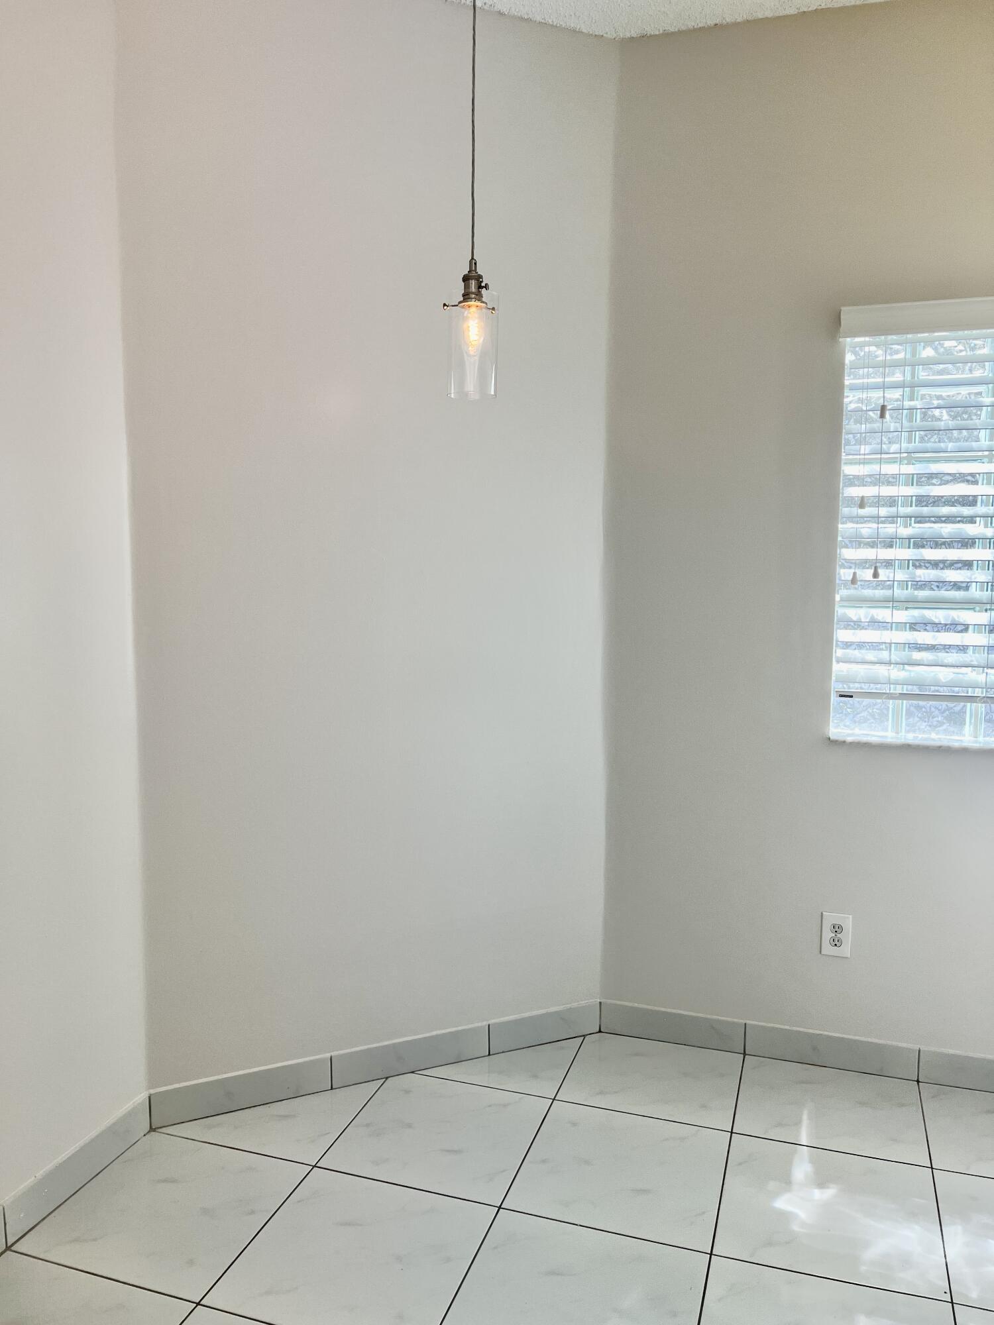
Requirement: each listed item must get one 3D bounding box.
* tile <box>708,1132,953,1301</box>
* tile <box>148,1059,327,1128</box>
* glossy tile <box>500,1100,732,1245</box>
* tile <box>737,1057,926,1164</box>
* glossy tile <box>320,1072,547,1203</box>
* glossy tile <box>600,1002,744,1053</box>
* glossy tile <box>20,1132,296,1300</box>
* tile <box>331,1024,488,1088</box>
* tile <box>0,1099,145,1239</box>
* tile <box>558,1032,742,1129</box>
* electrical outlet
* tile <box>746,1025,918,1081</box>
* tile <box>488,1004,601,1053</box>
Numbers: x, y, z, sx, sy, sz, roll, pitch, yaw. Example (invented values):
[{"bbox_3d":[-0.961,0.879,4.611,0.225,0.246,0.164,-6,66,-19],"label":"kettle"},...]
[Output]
[{"bbox_3d":[0.730,1.206,2.193,0.453,0.011,0.453,2,6,18],"label":"tile"},{"bbox_3d":[-0.652,1.106,2.575,0.455,0.097,0.011,-3,7,-25],"label":"tile"},{"bbox_3d":[0.299,1.200,2.357,0.457,0.009,0.457,2,6,18],"label":"glossy tile"},{"bbox_3d":[0.866,1.163,2.600,0.453,0.011,0.400,2,6,18],"label":"tile"},{"bbox_3d":[-0.138,1.172,2.478,0.453,0.011,0.453,2,6,18],"label":"glossy tile"},{"bbox_3d":[0.520,1.088,2.963,0.426,0.090,0.011,2,6,18],"label":"glossy tile"},{"bbox_3d":[-0.715,1.201,2.190,0.453,0.011,0.453,2,6,18],"label":"glossy tile"},{"bbox_3d":[-0.236,1.103,2.794,0.459,0.090,0.011,-2,6,-24],"label":"tile"},{"bbox_3d":[-0.940,1.138,2.262,0.011,0.097,0.451,2,6,18],"label":"tile"},{"bbox_3d":[0.432,1.147,2.742,0.453,0.011,0.400,2,6,18],"label":"tile"},{"bbox_3d":[0.951,0.765,2.788,0.079,0.124,0.009,2,6,18],"label":"electrical outlet"},{"bbox_3d":[0.945,1.104,2.823,0.459,0.090,0.011,2,6,18],"label":"tile"},{"bbox_3d":[0.145,1.087,2.962,0.364,0.090,0.011,-2,6,-24],"label":"tile"}]

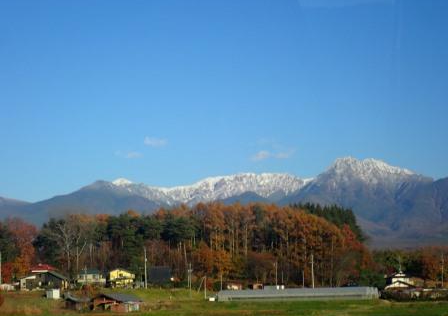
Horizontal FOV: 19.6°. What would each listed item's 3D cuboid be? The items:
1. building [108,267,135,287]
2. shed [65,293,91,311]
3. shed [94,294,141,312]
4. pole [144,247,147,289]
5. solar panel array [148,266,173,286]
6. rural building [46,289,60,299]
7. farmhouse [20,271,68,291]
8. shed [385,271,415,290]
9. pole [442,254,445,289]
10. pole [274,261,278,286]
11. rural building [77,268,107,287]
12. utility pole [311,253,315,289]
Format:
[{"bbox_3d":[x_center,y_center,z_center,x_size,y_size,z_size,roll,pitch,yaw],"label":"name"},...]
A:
[{"bbox_3d":[-28.770,34.130,365.000,6.800,5.800,8.000,-1,-5,6],"label":"building"},{"bbox_3d":[-30.130,29.720,268.000,4.200,3.600,4.200,-4,-6,33],"label":"shed"},{"bbox_3d":[-21.640,29.470,263.000,7.300,4.000,7.600,-4,-6,35],"label":"shed"},{"bbox_3d":[-19.610,27.700,325.000,0.500,10.400,0.400,0,-5,0],"label":"pole"},{"bbox_3d":[-18.890,35.014,385.000,6.600,5.400,5.500,-1,-7,-3],"label":"solar panel array"},{"bbox_3d":[-38.210,30.430,290.000,2.300,2.300,2.200,3,-6,-33],"label":"rural building"},{"bbox_3d":[-44.950,30.640,325.000,10.000,5.600,8.500,-2,-6,18],"label":"farmhouse"},{"bbox_3d":[47.190,33.530,350.000,8.000,6.000,8.000,-1,-5,3],"label":"shed"},{"bbox_3d":[62.670,32.450,370.000,0.500,10.000,0.400,0,-5,0],"label":"pole"},{"bbox_3d":[16.320,36.160,400.000,0.500,9.000,0.400,0,-5,0],"label":"pole"},{"bbox_3d":[-37.880,34.160,370.000,8.200,5.100,6.500,0,-5,-3],"label":"rural building"},{"bbox_3d":[24.010,30.830,350.000,0.500,10.500,0.400,0,-5,0],"label":"utility pole"}]

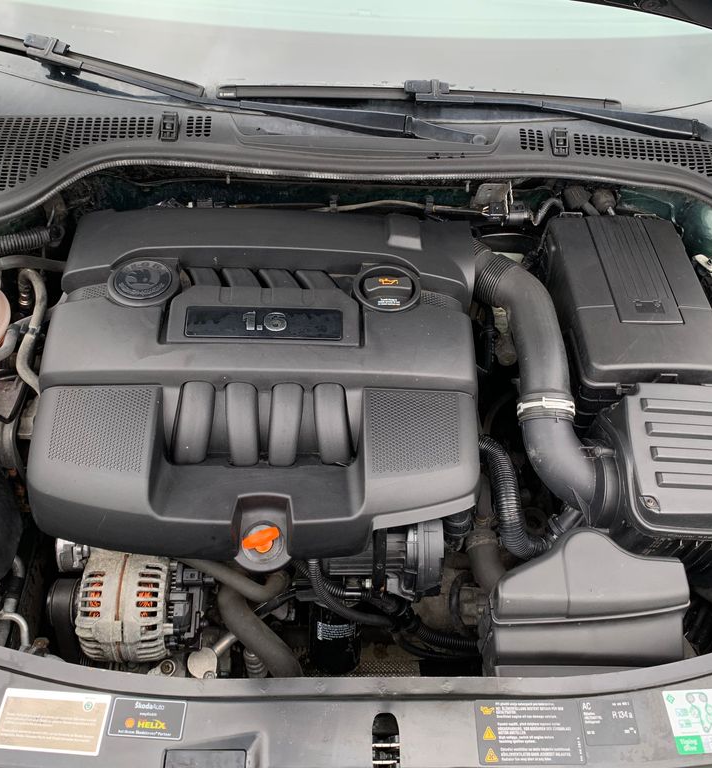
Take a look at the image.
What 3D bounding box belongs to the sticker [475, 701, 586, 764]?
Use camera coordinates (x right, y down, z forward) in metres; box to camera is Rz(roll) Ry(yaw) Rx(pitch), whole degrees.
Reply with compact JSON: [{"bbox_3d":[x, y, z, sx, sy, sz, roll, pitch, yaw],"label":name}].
[{"bbox_3d":[0.185,0.371,0.818,0.112,0.002,0.063,1,58,-3],"label":"sticker"}]

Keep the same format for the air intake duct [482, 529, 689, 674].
[{"bbox_3d":[0.257,0.269,0.897,0.215,0.130,0.165,0,50,0],"label":"air intake duct"}]

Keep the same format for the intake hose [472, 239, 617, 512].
[{"bbox_3d":[0.241,-0.014,1.010,0.145,0.130,0.365,0,50,0],"label":"intake hose"}]

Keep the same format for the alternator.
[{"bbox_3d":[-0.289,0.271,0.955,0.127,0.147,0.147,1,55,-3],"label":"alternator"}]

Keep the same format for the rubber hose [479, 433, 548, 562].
[{"bbox_3d":[0.208,0.156,1.037,0.095,0.120,0.165,1,55,-3],"label":"rubber hose"}]

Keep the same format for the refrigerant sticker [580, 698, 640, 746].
[{"bbox_3d":[0.246,0.327,0.743,0.052,0.001,0.043,-1,56,-1],"label":"refrigerant sticker"}]

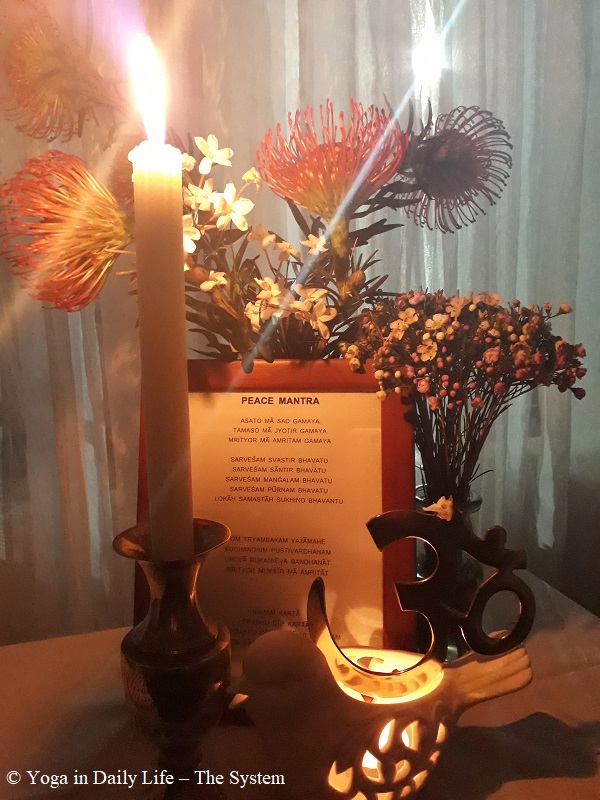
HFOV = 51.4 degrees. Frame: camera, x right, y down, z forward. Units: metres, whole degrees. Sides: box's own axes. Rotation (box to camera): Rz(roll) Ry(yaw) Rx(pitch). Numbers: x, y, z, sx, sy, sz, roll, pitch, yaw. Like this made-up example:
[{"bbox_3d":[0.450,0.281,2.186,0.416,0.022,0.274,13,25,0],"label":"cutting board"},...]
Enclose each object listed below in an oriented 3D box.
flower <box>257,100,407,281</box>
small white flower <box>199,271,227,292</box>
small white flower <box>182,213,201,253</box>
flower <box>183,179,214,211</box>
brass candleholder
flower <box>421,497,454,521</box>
[{"bbox_3d":[0.024,-0.160,0.475,0.113,0.130,0.108,0,9,0],"label":"flower"},{"bbox_3d":[-0.062,-0.084,0.440,0.021,0.016,0.019,-3,10,-17],"label":"small white flower"},{"bbox_3d":[-0.079,-0.117,0.440,0.020,0.028,0.017,-2,9,-9],"label":"small white flower"},{"bbox_3d":[-0.072,-0.145,0.440,0.024,0.024,0.017,0,9,3],"label":"flower"},{"bbox_3d":[-0.063,0.144,0.324,0.058,0.152,0.058,0,9,0],"label":"brass candleholder"},{"bbox_3d":[0.099,0.077,0.445,0.023,0.018,0.018,0,9,6],"label":"flower"}]

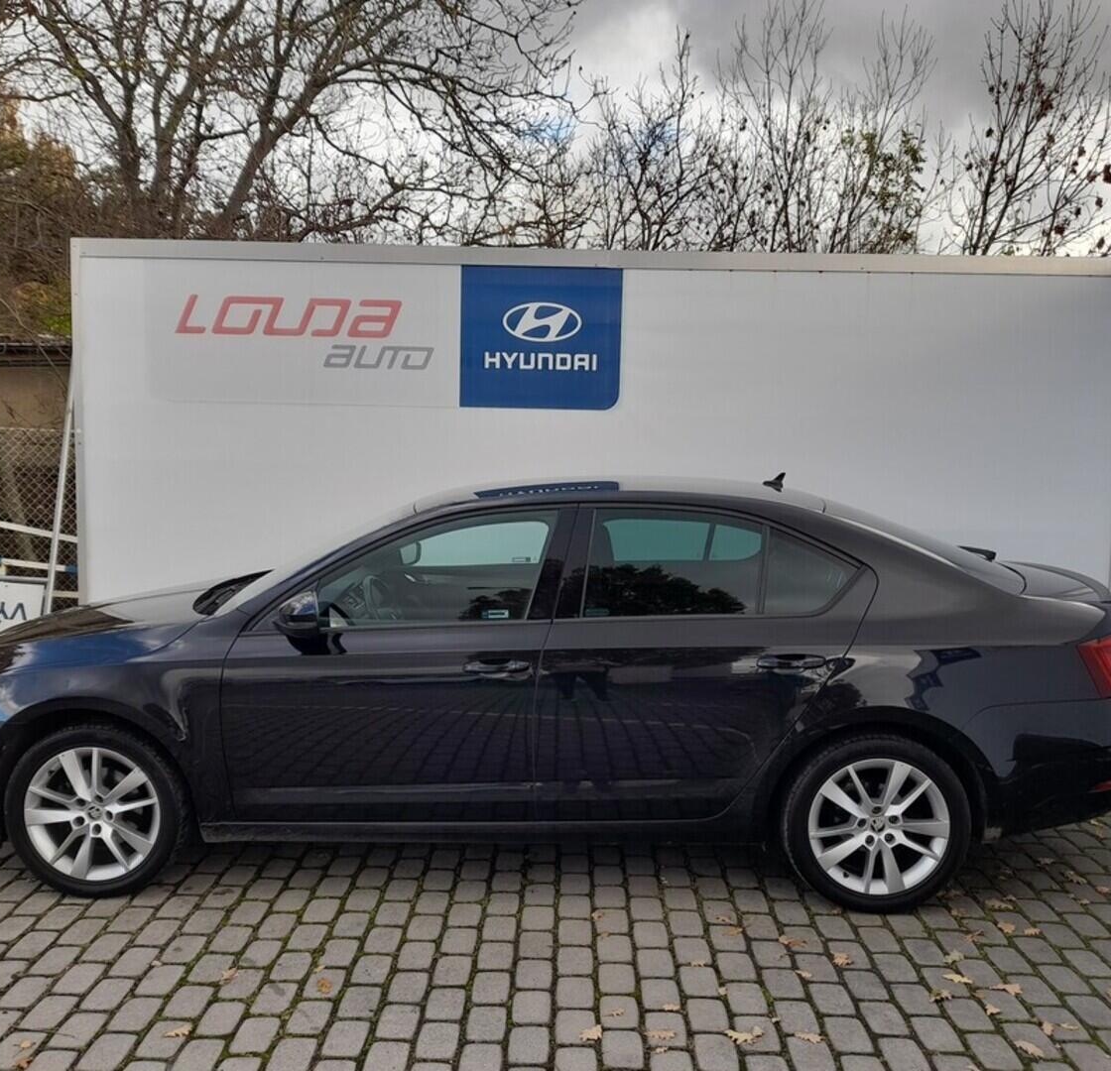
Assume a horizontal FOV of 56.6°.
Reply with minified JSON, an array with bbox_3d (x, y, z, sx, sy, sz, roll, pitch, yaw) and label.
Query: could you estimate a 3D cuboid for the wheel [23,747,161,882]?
[{"bbox_3d":[-1.577,0.942,3.601,0.476,0.476,0.190,1,6,0],"label":"wheel"}]

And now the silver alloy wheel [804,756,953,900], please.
[{"bbox_3d":[1.108,0.993,3.610,0.476,0.476,0.190,1,6,0],"label":"silver alloy wheel"}]

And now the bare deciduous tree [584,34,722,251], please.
[{"bbox_3d":[1.165,-2.656,11.853,1.800,6.299,1.800,1,6,0],"label":"bare deciduous tree"}]

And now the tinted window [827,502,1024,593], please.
[{"bbox_3d":[1.429,-0.004,4.308,0.830,0.130,1.170,21,5,-2],"label":"tinted window"}]

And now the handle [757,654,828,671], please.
[{"bbox_3d":[0.793,0.422,3.459,0.235,0.057,0.055,1,6,0],"label":"handle"}]

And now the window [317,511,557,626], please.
[{"bbox_3d":[-0.396,0.103,3.607,0.810,0.430,0.070,1,-17,0],"label":"window"}]

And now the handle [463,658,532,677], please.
[{"bbox_3d":[-0.194,0.439,3.459,0.230,0.058,0.055,1,6,0],"label":"handle"}]

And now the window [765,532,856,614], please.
[{"bbox_3d":[0.884,0.131,3.597,0.320,0.310,0.055,1,-17,0],"label":"window"}]

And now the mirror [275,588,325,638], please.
[{"bbox_3d":[-0.848,0.248,3.420,0.150,0.155,0.230,1,6,0],"label":"mirror"}]

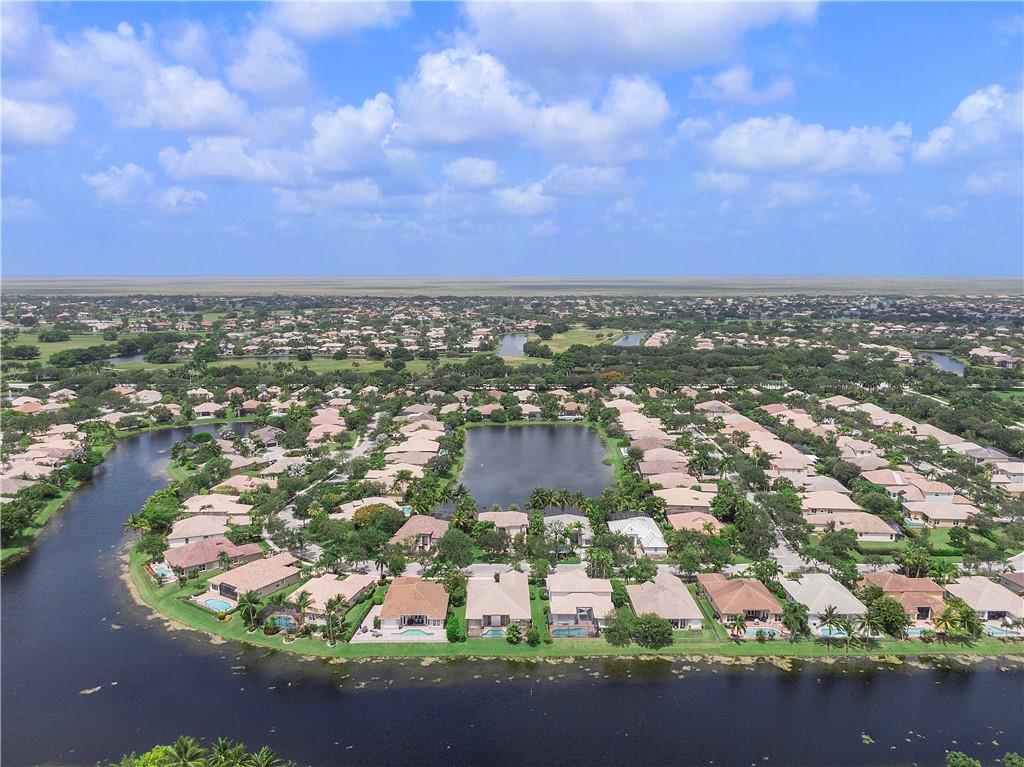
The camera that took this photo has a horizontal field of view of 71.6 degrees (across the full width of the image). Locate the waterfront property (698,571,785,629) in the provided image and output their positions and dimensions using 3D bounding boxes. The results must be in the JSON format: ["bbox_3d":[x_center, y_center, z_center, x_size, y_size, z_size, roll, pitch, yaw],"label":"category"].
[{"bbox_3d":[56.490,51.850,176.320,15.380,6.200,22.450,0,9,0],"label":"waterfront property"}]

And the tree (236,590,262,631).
[{"bbox_3d":[-64.600,56.260,177.100,6.300,9.000,6.300,0,9,0],"label":"tree"}]

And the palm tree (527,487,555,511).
[{"bbox_3d":[10.000,43.150,258.550,8.800,10.200,8.800,0,9,0],"label":"palm tree"}]

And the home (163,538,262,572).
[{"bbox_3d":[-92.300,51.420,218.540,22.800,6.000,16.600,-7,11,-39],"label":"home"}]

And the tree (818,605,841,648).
[{"bbox_3d":[69.360,53.510,154.540,5.400,9.500,5.400,0,9,0],"label":"tree"}]

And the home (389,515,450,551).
[{"bbox_3d":[-30.400,48.740,235.330,17.000,6.200,22.000,0,9,-2],"label":"home"}]

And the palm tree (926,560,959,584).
[{"bbox_3d":[120.800,53.370,199.920,8.300,7.800,8.300,0,9,0],"label":"palm tree"}]

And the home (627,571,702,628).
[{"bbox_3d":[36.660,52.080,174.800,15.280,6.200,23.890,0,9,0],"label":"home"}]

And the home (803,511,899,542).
[{"bbox_3d":[105.710,44.480,224.520,24.200,6.200,15.580,0,9,0],"label":"home"}]

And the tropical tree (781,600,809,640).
[{"bbox_3d":[68.000,57.080,171.150,6.500,9.200,6.500,0,9,0],"label":"tropical tree"}]

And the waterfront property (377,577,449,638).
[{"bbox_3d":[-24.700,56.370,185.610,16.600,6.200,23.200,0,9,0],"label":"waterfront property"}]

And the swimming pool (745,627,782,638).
[{"bbox_3d":[57.620,57.510,162.410,8.200,1.000,5.130,0,9,0],"label":"swimming pool"}]

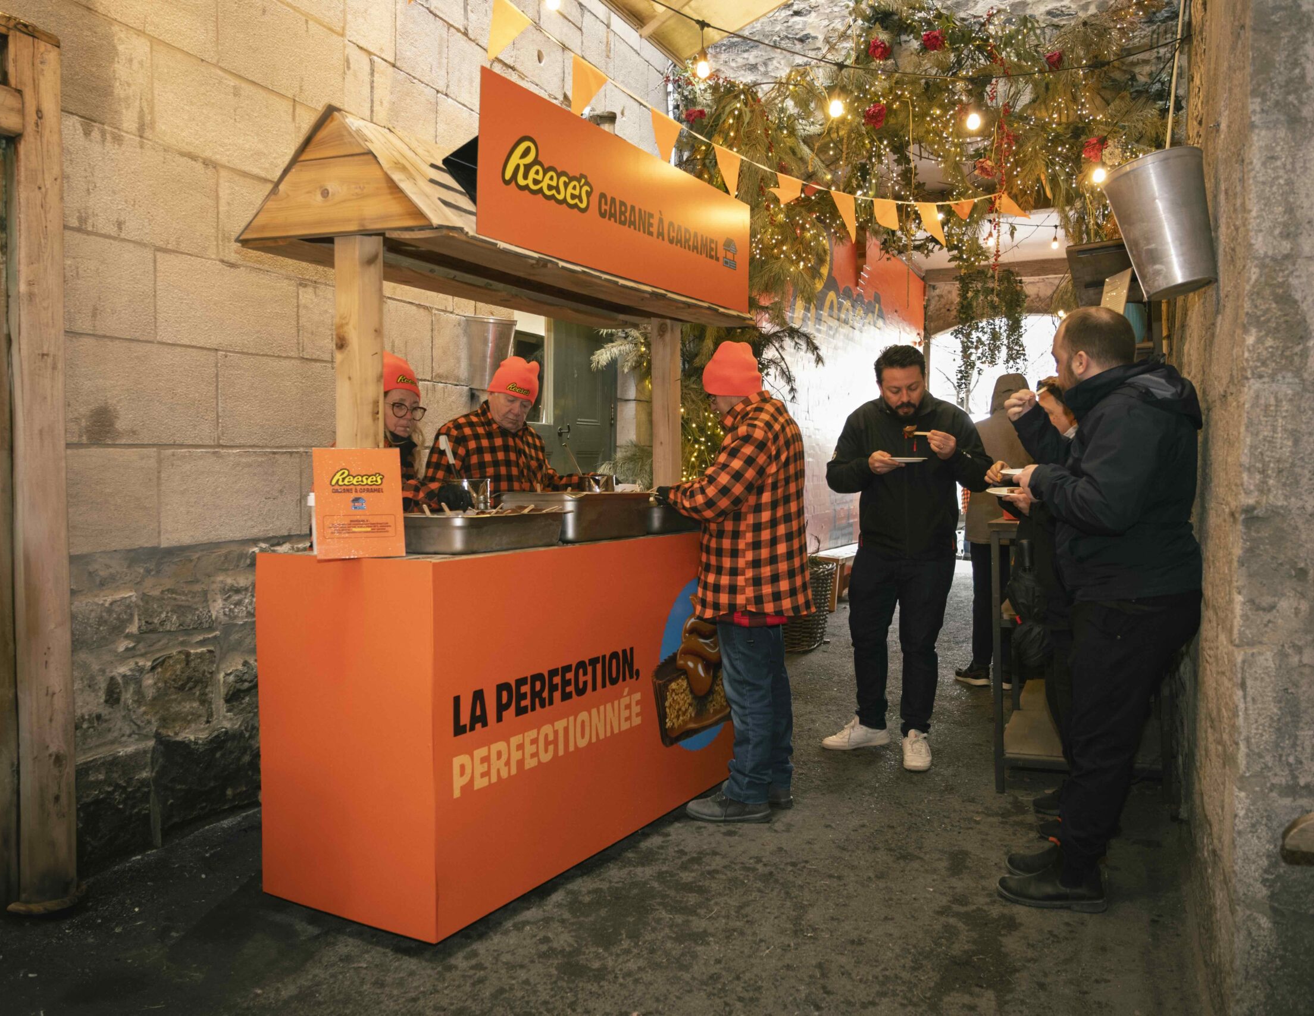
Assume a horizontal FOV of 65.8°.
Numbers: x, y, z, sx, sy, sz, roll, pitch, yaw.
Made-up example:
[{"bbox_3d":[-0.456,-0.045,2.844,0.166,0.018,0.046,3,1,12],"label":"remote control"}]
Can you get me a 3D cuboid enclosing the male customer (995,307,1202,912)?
[{"bbox_3d":[1.252,0.269,2.897,0.560,1.690,0.580,0,2,27],"label":"male customer"}]

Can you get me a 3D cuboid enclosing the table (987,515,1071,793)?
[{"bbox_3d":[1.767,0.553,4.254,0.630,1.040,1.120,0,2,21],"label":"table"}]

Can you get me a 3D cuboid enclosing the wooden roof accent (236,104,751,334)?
[{"bbox_3d":[-0.410,-0.884,3.446,0.820,0.420,1.760,1,2,31],"label":"wooden roof accent"}]

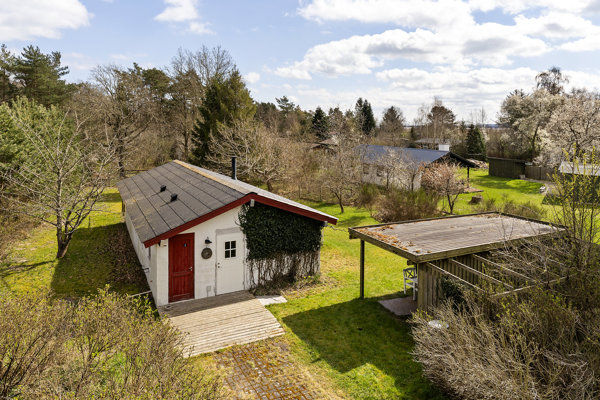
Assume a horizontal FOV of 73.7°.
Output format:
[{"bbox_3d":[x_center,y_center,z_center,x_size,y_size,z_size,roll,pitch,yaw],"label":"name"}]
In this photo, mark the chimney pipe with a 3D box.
[{"bbox_3d":[-3.934,-1.860,23.667,0.260,1.423,0.260,0,10,0],"label":"chimney pipe"}]

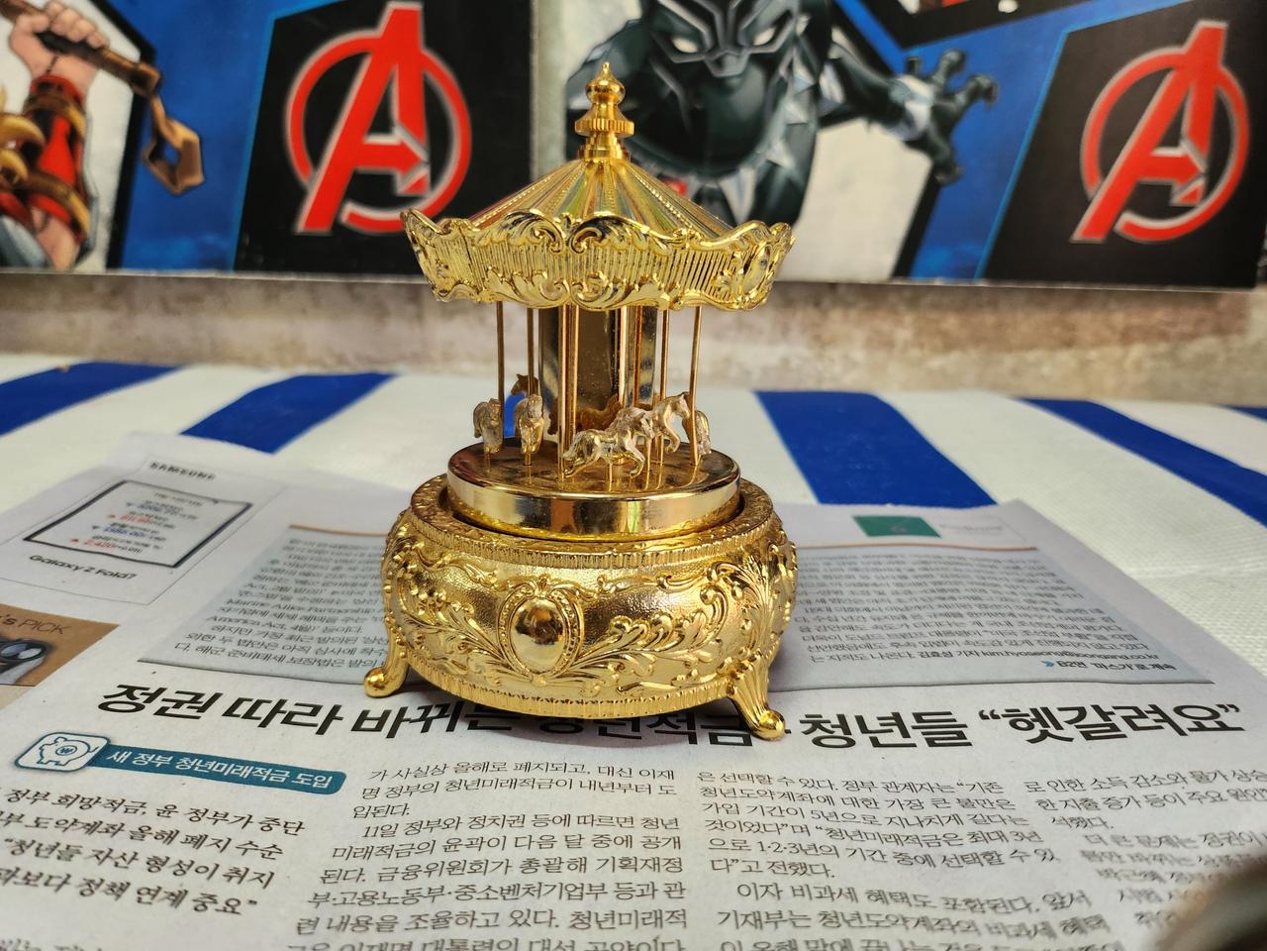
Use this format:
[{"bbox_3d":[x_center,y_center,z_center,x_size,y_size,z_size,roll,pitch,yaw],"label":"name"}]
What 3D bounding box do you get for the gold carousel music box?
[{"bbox_3d":[-0.008,-0.019,0.190,0.088,0.128,0.094,4,14,8],"label":"gold carousel music box"}]

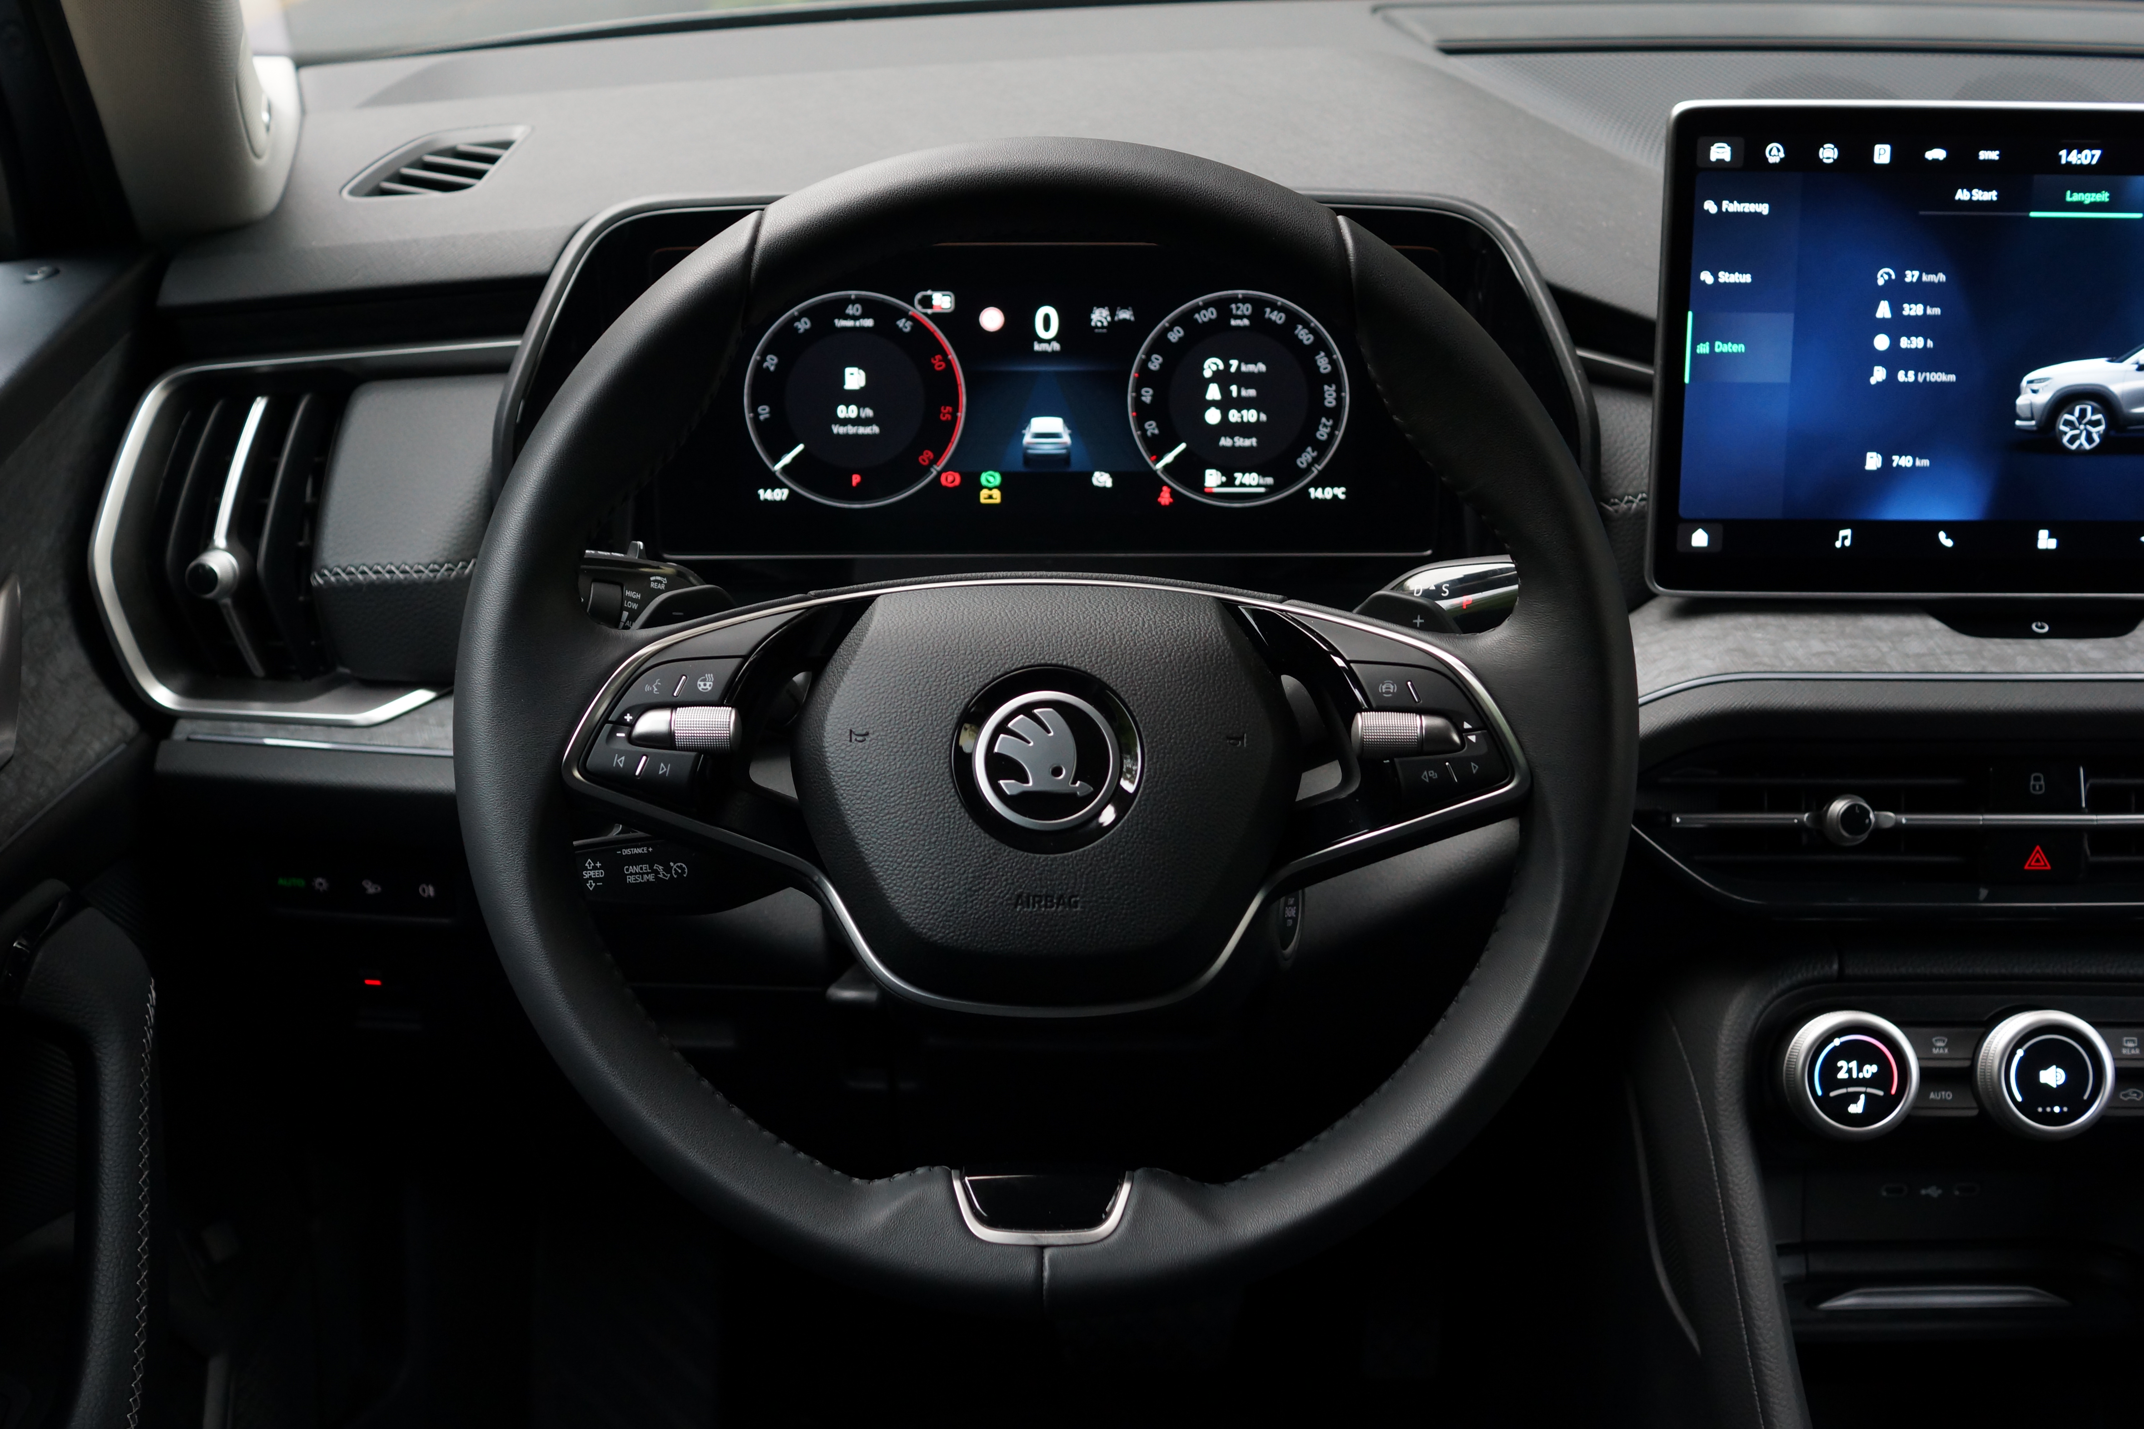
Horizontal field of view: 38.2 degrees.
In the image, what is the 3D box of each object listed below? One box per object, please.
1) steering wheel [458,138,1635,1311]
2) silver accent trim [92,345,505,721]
[{"bbox_3d":[-0.008,0.003,0.990,0.370,0.369,0.085,0,-2,0],"label":"steering wheel"},{"bbox_3d":[-0.285,-0.067,1.155,0.155,0.125,0.070,0,22,0],"label":"silver accent trim"}]

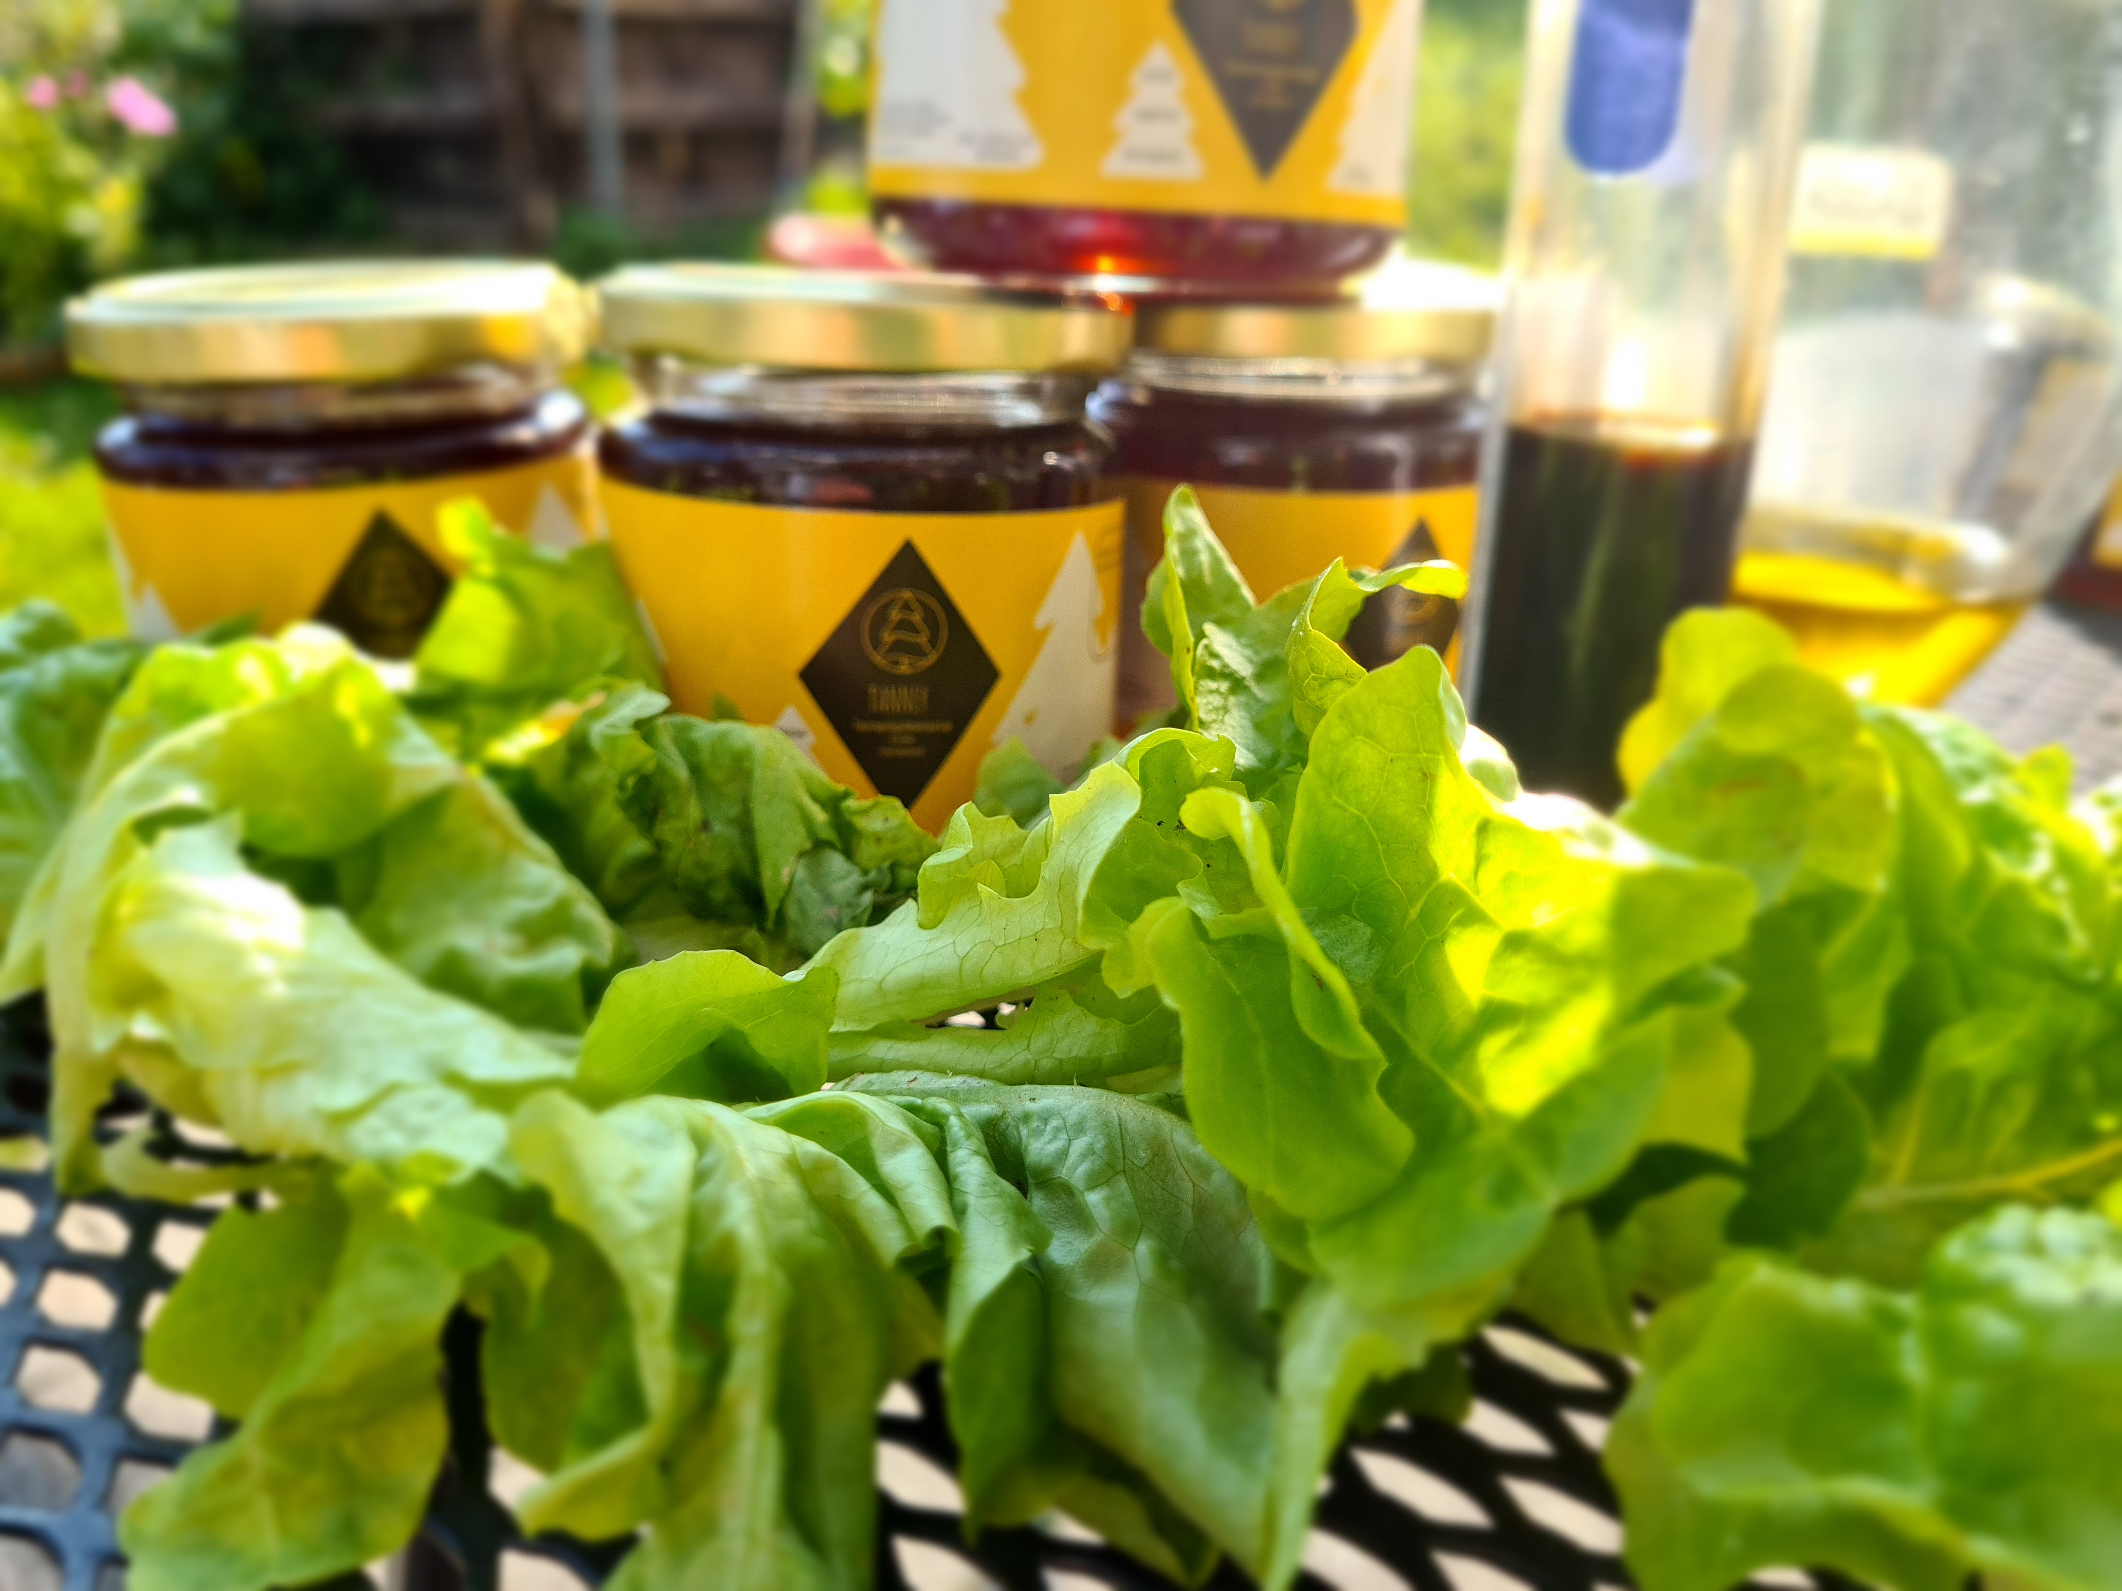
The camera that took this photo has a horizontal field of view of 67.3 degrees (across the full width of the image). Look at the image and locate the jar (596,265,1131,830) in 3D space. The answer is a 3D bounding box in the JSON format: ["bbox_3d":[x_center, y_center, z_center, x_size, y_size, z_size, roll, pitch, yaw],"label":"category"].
[{"bbox_3d":[-0.032,-0.037,0.262,0.083,0.088,0.083,-2,19,-14],"label":"jar"}]

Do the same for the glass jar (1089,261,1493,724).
[{"bbox_3d":[0.045,-0.059,0.332,0.083,0.088,0.083,1,20,0],"label":"glass jar"}]

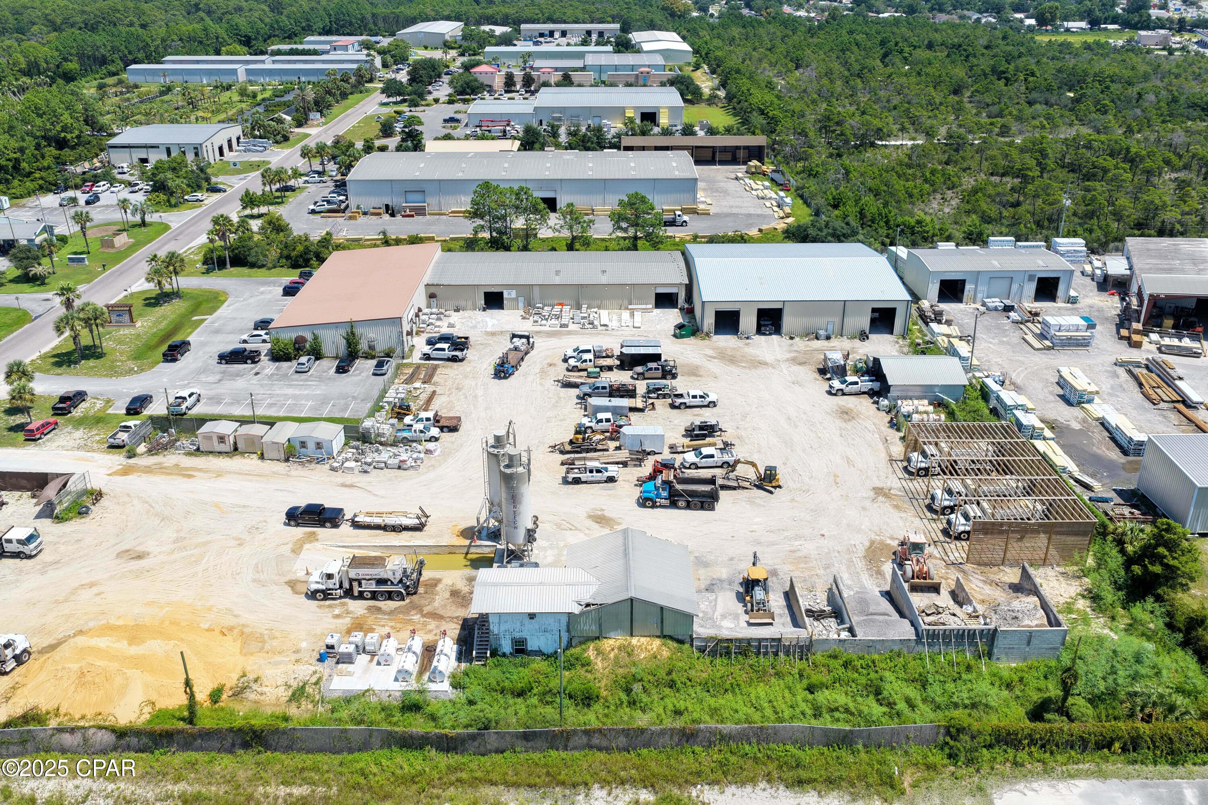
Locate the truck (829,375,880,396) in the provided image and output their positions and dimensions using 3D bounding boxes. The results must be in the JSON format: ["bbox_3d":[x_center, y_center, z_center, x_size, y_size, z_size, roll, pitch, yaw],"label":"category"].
[{"bbox_3d":[32.450,-2.311,121.682,6.300,2.000,2.060,-3,26,-7],"label":"truck"}]

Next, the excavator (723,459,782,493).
[{"bbox_3d":[16.170,7.608,101.045,6.300,3.050,2.600,6,26,13],"label":"excavator"}]

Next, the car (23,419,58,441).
[{"bbox_3d":[-66.854,2.970,111.603,1.760,1.660,4.350,1,26,3],"label":"car"}]

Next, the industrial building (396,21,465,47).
[{"bbox_3d":[-97.530,-210.695,535.719,26.400,7.700,70.000,0,26,0],"label":"industrial building"}]

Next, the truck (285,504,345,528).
[{"bbox_3d":[-28.685,11.104,93.422,5.800,1.930,2.000,3,26,5],"label":"truck"}]

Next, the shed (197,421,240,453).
[{"bbox_3d":[-44.720,3.875,109.403,3.900,2.530,3.050,1,26,3],"label":"shed"}]

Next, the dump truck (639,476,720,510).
[{"bbox_3d":[7.980,9.100,97.657,8.300,3.300,2.600,2,26,4],"label":"dump truck"}]

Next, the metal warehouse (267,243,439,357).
[{"bbox_3d":[-37.900,-17.141,148.896,19.100,6.150,37.000,0,26,0],"label":"metal warehouse"}]

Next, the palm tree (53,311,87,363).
[{"bbox_3d":[-73.349,-8.931,129.856,4.300,7.300,4.300,0,26,0],"label":"palm tree"}]

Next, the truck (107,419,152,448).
[{"bbox_3d":[-55.700,3.320,110.409,2.000,1.850,5.600,2,26,4],"label":"truck"}]

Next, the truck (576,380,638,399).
[{"bbox_3d":[0.434,-1.785,120.372,7.400,2.060,2.300,0,26,0],"label":"truck"}]

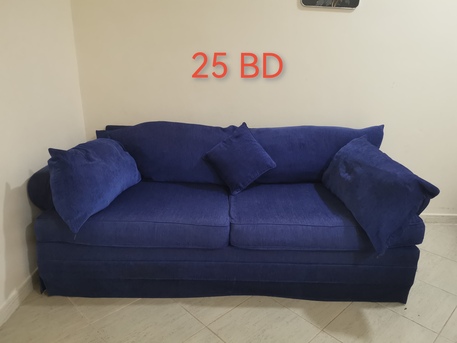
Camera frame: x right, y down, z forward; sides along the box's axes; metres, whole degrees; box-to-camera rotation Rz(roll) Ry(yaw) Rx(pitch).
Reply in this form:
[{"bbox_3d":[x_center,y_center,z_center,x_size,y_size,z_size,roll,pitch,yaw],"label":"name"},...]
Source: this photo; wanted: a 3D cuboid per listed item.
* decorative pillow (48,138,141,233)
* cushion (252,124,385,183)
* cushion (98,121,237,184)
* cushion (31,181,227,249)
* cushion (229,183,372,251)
[{"bbox_3d":[-0.776,0.022,2.064,0.180,0.430,0.520,-11,16,31],"label":"decorative pillow"},{"bbox_3d":[0.563,-0.118,2.544,1.000,0.410,0.200,1,4,-1],"label":"cushion"},{"bbox_3d":[-0.427,-0.133,2.516,0.970,0.410,0.200,1,4,-1],"label":"cushion"},{"bbox_3d":[-0.496,0.227,2.171,1.000,0.150,0.670,1,18,-1],"label":"cushion"},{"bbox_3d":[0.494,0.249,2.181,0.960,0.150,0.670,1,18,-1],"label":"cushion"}]

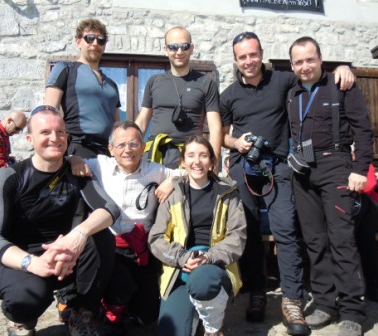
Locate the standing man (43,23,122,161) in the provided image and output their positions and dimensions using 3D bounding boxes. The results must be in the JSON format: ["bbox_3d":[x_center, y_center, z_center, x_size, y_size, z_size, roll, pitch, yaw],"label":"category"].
[{"bbox_3d":[-0.657,-0.077,2.442,0.520,1.780,0.340,3,-6,-32],"label":"standing man"}]

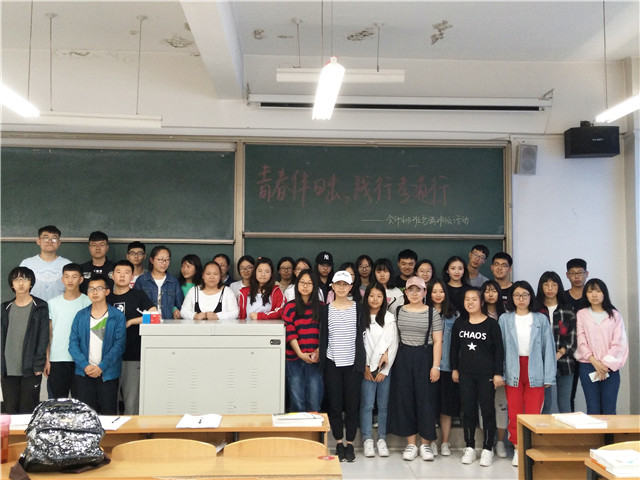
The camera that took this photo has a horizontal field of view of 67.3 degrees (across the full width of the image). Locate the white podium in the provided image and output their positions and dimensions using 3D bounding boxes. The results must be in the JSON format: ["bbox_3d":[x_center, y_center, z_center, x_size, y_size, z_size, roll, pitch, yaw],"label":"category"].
[{"bbox_3d":[-1.053,1.312,4.905,1.405,0.972,0.580,0,-2,-2],"label":"white podium"}]

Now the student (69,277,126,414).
[{"bbox_3d":[-1.985,1.127,4.246,0.470,1.641,0.280,1,-2,-18],"label":"student"}]

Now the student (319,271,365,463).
[{"bbox_3d":[0.205,1.144,4.469,0.430,1.708,0.290,0,-2,1],"label":"student"}]

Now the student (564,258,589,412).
[{"bbox_3d":[2.640,1.008,4.913,0.460,1.627,0.280,0,-2,14],"label":"student"}]

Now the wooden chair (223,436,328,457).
[{"bbox_3d":[-0.237,1.451,2.631,0.500,0.876,0.450,0,-2,-2],"label":"wooden chair"}]

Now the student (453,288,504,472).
[{"bbox_3d":[1.438,1.226,4.414,0.470,1.555,0.290,0,-2,7],"label":"student"}]

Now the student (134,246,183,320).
[{"bbox_3d":[-1.816,0.960,5.406,0.470,1.774,0.300,1,-3,-15],"label":"student"}]

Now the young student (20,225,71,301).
[{"bbox_3d":[-2.687,0.812,4.713,0.500,1.904,0.280,1,-3,-17],"label":"young student"}]

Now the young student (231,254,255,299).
[{"bbox_3d":[-0.848,0.973,5.267,0.430,1.605,0.280,0,-2,-5],"label":"young student"}]

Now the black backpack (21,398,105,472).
[{"bbox_3d":[-1.277,0.961,2.412,0.360,0.325,0.200,1,-3,-18],"label":"black backpack"}]

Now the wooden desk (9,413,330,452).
[{"bbox_3d":[-1.043,1.557,3.131,2.200,0.755,0.360,0,-2,-2],"label":"wooden desk"}]

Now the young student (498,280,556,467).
[{"bbox_3d":[1.886,1.191,4.389,0.490,1.629,0.290,0,-2,11],"label":"young student"}]

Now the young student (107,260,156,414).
[{"bbox_3d":[-1.847,1.078,4.563,0.480,1.766,0.300,1,-2,-14],"label":"young student"}]

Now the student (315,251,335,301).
[{"bbox_3d":[0.044,0.991,5.305,0.440,1.728,0.280,0,-3,0],"label":"student"}]

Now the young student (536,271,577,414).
[{"bbox_3d":[2.321,1.165,4.746,0.460,1.704,0.300,0,-3,12],"label":"young student"}]

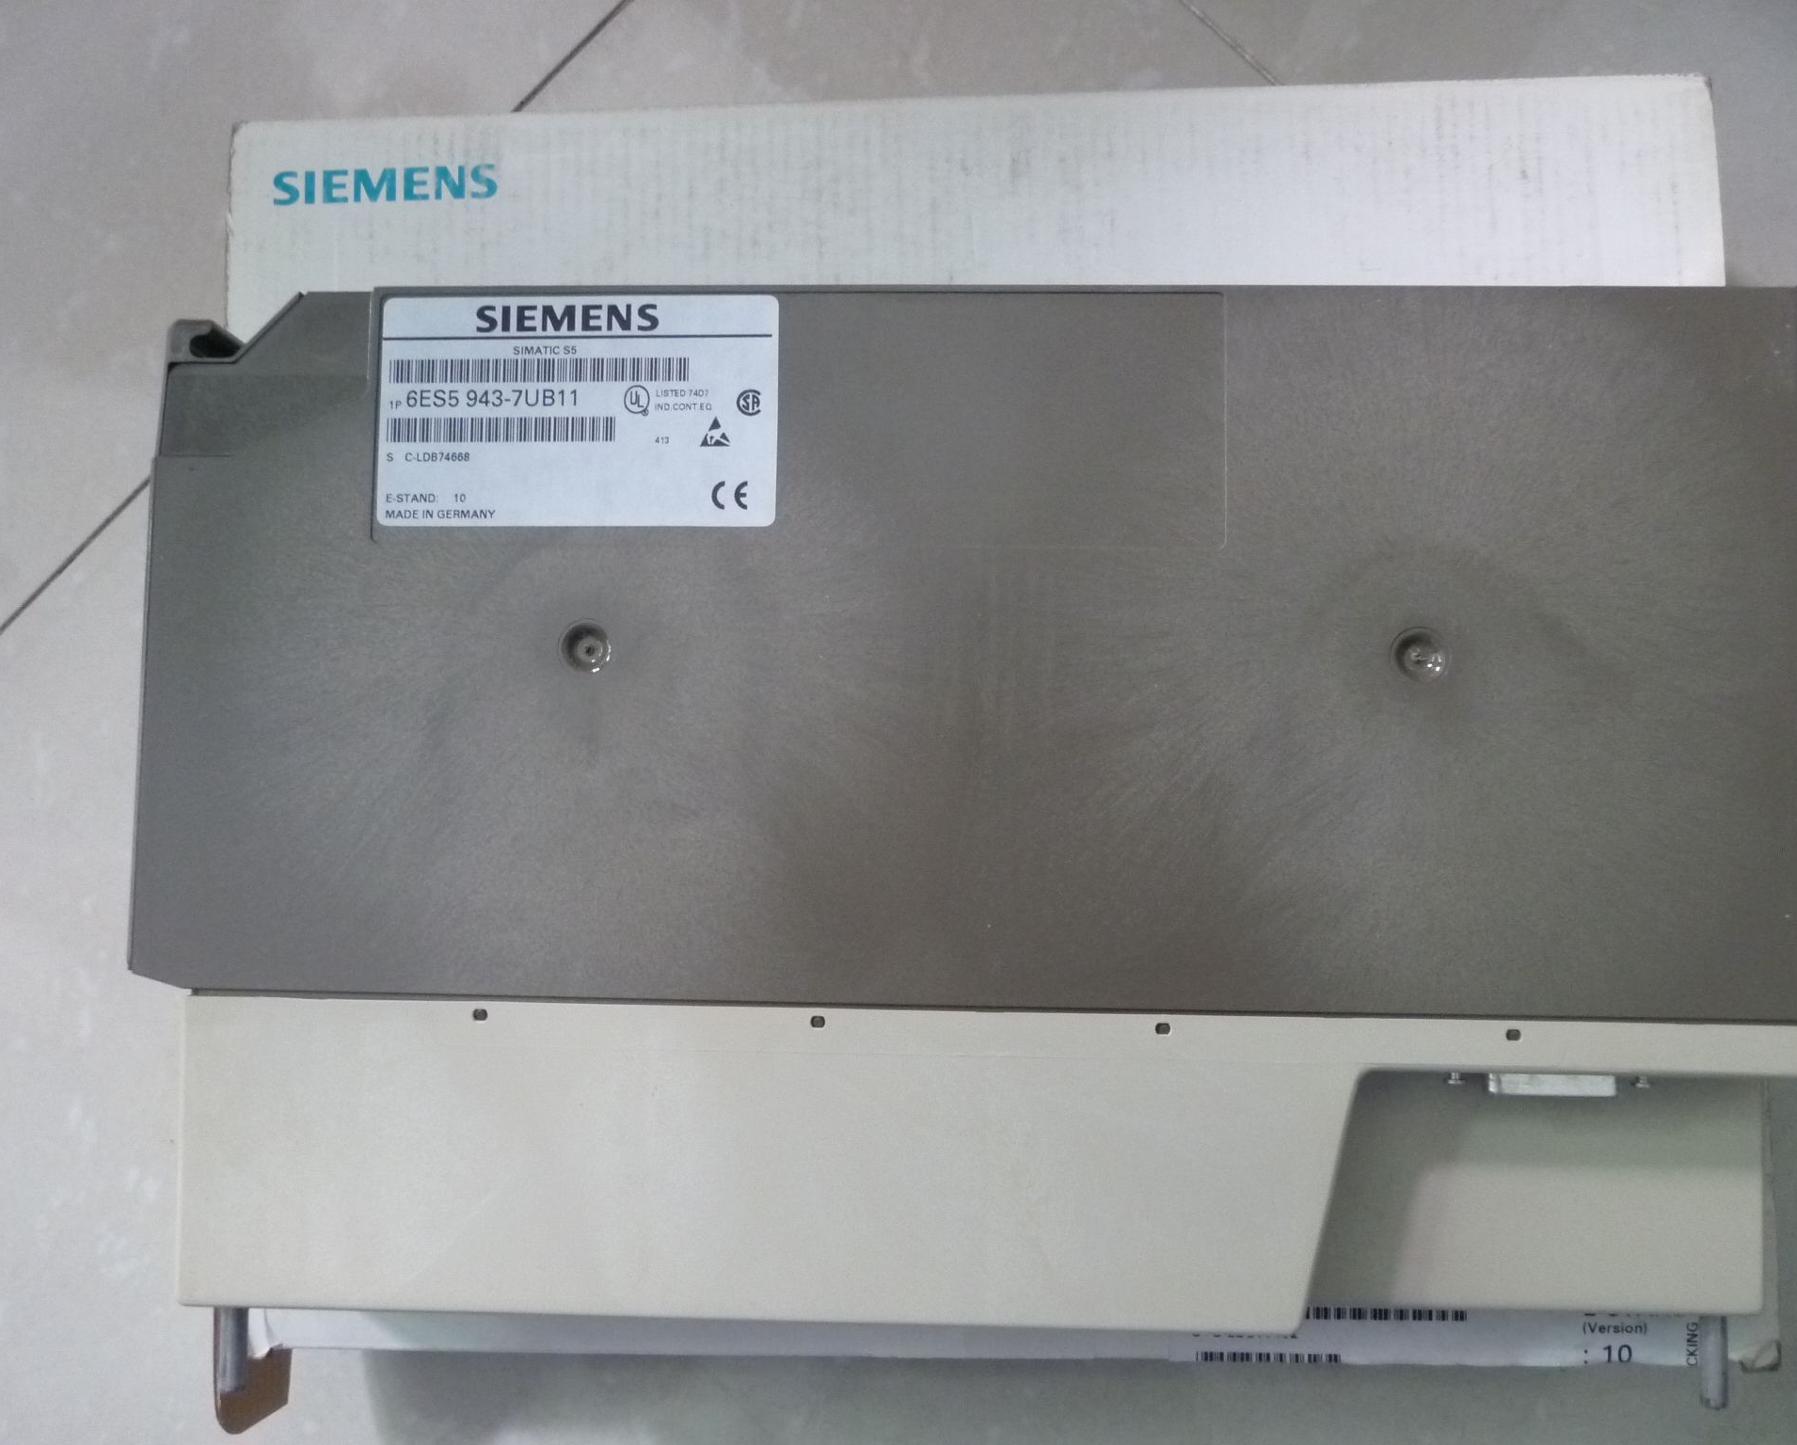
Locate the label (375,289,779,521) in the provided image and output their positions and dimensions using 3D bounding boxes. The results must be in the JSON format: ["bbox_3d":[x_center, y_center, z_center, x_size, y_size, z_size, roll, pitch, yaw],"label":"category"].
[{"bbox_3d":[-0.060,-0.058,0.322,0.075,0.001,0.044,1,86,3],"label":"label"}]

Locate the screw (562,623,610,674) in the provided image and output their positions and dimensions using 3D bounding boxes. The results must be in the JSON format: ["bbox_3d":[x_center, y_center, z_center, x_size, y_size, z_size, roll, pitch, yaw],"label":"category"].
[{"bbox_3d":[-0.058,-0.014,0.320,0.009,0.005,0.009,1,86,3],"label":"screw"}]

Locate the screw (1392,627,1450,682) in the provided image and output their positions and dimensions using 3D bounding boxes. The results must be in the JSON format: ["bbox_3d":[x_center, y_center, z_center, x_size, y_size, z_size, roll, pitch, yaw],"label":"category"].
[{"bbox_3d":[0.094,-0.012,0.312,0.010,0.005,0.010,1,86,3],"label":"screw"}]

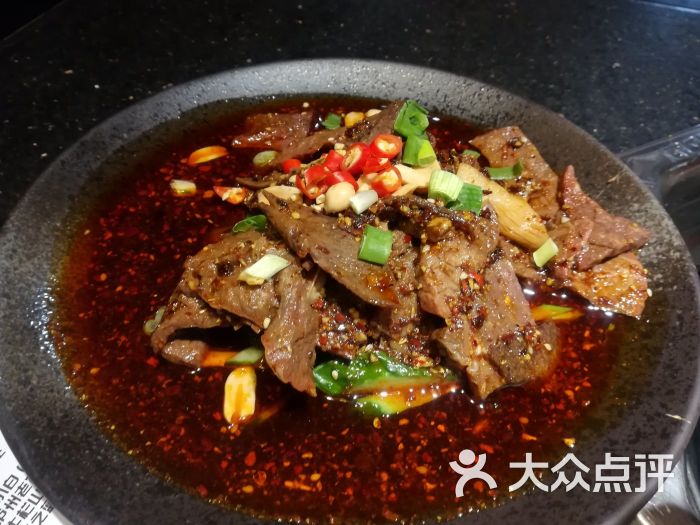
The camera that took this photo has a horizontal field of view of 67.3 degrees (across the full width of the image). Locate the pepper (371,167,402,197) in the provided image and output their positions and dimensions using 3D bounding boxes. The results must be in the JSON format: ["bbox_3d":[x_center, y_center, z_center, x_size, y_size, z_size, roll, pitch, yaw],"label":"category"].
[{"bbox_3d":[0.015,-0.033,0.215,0.013,0.009,0.012,-33,99,-27],"label":"pepper"}]

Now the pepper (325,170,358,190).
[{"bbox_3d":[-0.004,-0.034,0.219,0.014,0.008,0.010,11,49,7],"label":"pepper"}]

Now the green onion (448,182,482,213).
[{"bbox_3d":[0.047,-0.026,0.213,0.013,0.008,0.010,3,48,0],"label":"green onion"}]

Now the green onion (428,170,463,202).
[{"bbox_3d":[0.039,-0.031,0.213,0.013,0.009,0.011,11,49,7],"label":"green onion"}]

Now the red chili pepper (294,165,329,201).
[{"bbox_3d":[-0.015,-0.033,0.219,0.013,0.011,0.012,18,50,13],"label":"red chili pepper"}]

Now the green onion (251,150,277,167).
[{"bbox_3d":[-0.042,-0.051,0.257,0.011,0.004,0.009,3,48,0],"label":"green onion"}]

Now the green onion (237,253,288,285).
[{"bbox_3d":[-0.032,0.002,0.195,0.017,0.008,0.009,-23,54,-14],"label":"green onion"}]

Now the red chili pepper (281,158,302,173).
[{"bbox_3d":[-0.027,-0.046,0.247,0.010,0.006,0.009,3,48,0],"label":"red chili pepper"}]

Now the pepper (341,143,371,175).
[{"bbox_3d":[0.002,-0.043,0.219,0.010,0.011,0.013,2,44,-36],"label":"pepper"}]

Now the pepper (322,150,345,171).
[{"bbox_3d":[-0.007,-0.042,0.222,0.009,0.009,0.010,-48,62,2],"label":"pepper"}]

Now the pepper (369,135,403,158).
[{"bbox_3d":[0.016,-0.050,0.227,0.013,0.008,0.011,-32,87,-27],"label":"pepper"}]

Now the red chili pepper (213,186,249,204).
[{"bbox_3d":[-0.055,-0.031,0.240,0.016,0.007,0.009,13,50,7],"label":"red chili pepper"}]

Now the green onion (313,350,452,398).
[{"bbox_3d":[0.011,0.039,0.184,0.049,0.010,0.018,3,48,0],"label":"green onion"}]

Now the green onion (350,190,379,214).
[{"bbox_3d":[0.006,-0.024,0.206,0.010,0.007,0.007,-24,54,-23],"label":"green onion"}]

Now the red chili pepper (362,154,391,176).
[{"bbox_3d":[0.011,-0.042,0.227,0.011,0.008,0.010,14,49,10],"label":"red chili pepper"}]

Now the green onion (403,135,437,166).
[{"bbox_3d":[0.031,-0.049,0.232,0.013,0.010,0.013,-6,72,-9],"label":"green onion"}]

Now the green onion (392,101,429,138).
[{"bbox_3d":[0.030,-0.069,0.254,0.015,0.012,0.014,-11,84,-13],"label":"green onion"}]

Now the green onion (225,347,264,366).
[{"bbox_3d":[-0.037,0.033,0.186,0.013,0.006,0.006,-12,51,-14],"label":"green onion"}]

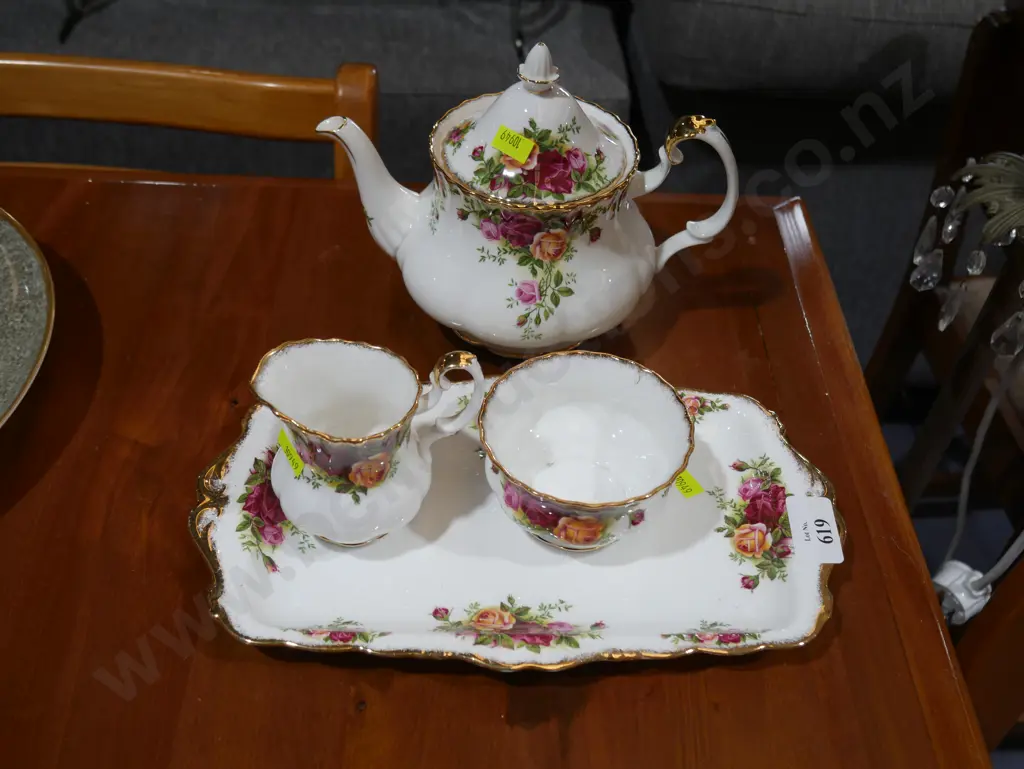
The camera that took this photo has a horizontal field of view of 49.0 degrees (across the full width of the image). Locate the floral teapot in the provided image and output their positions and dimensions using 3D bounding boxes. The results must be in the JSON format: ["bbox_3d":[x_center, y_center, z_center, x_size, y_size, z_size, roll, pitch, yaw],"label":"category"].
[{"bbox_3d":[0.011,-0.113,0.637,0.240,0.175,0.156,2,44,-2],"label":"floral teapot"}]

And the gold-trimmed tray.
[{"bbox_3d":[0.004,0.066,0.565,0.321,0.022,0.184,1,45,-4],"label":"gold-trimmed tray"}]

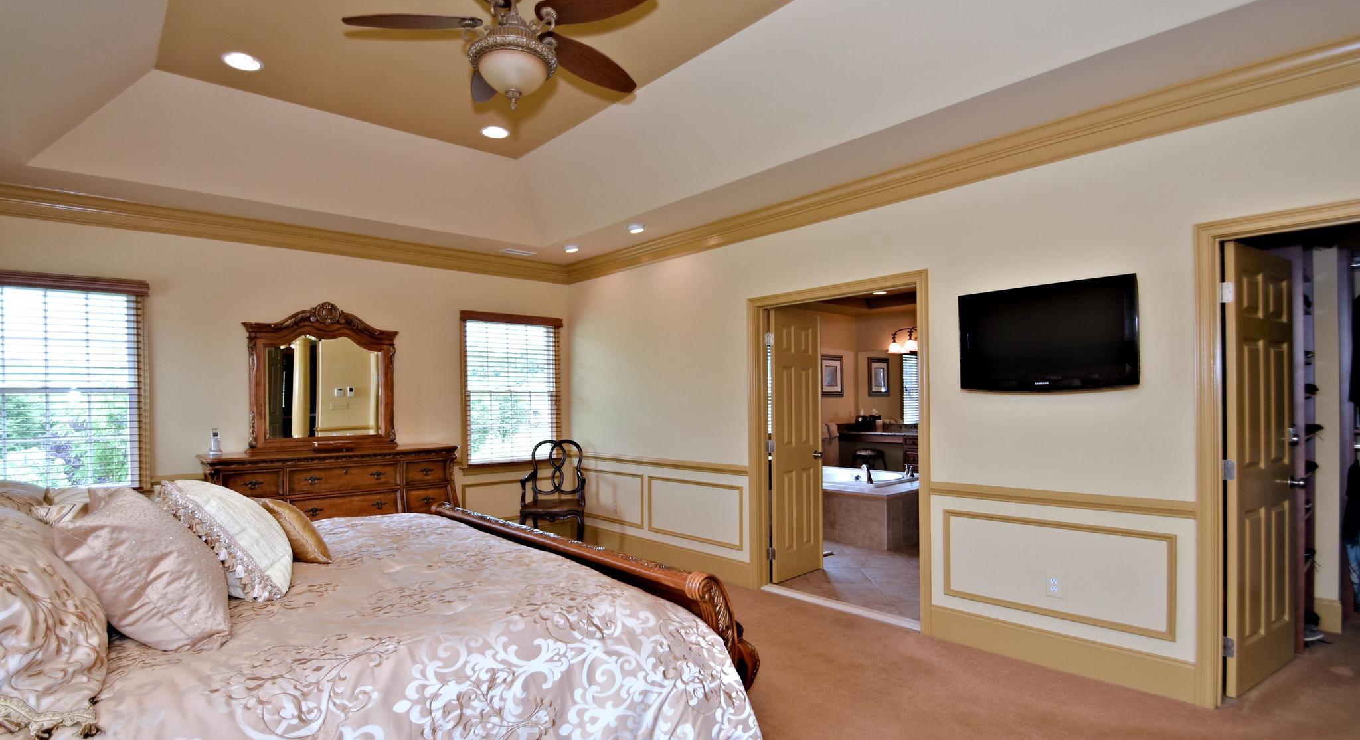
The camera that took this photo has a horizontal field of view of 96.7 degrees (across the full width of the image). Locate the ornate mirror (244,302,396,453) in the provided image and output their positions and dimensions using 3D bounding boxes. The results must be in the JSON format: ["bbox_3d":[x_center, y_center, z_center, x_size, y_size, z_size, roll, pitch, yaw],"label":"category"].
[{"bbox_3d":[-2.660,0.050,4.520,1.020,1.100,0.120,0,-2,-38],"label":"ornate mirror"}]

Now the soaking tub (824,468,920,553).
[{"bbox_3d":[1.740,1.440,6.650,1.800,0.570,1.450,-2,-2,44],"label":"soaking tub"}]

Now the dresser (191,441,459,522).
[{"bbox_3d":[-2.490,1.100,4.450,1.620,1.030,0.500,0,-2,-38],"label":"dresser"}]

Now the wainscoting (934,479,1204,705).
[{"bbox_3d":[1.870,1.070,3.100,1.180,0.900,0.050,-2,-2,44],"label":"wainscoting"}]

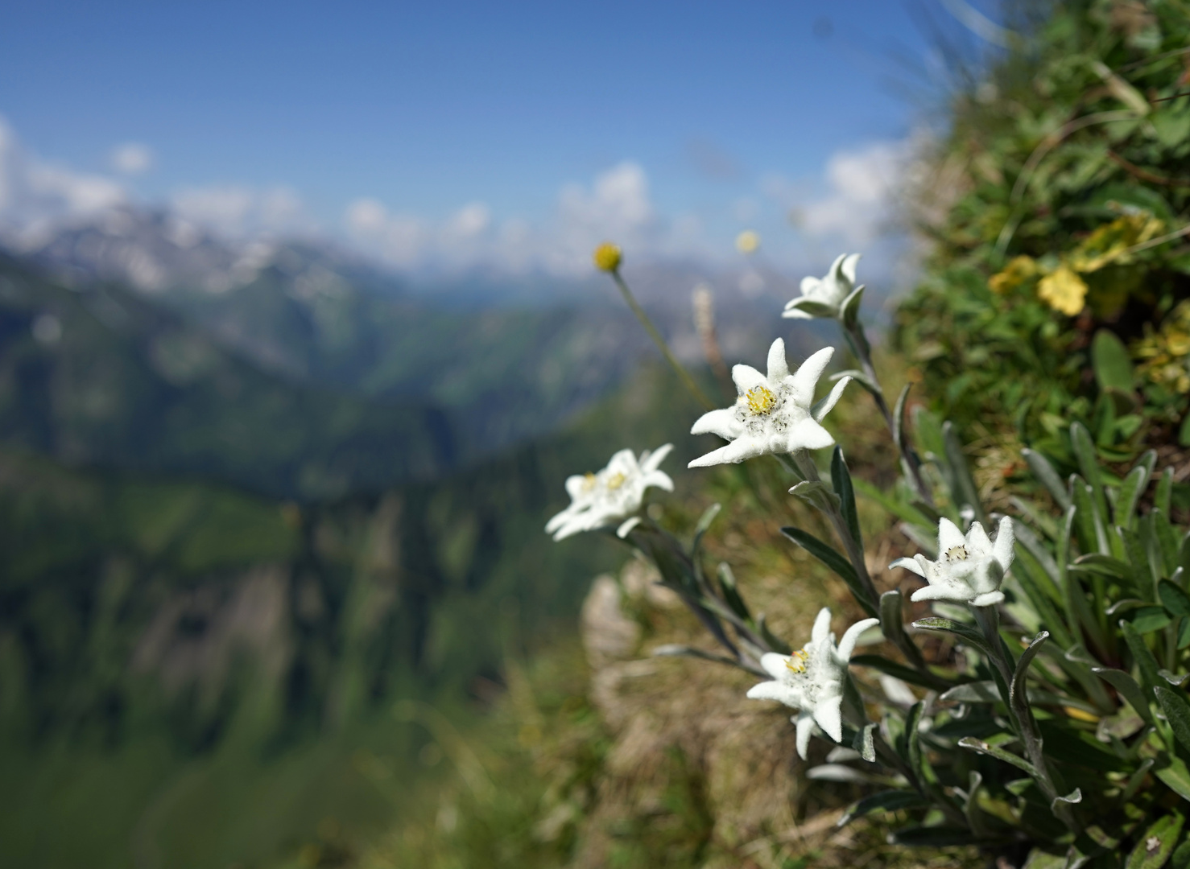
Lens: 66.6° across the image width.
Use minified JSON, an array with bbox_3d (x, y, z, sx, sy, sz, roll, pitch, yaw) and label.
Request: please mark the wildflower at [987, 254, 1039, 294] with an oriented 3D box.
[{"bbox_3d":[0.139,-0.053,0.300,0.016,0.013,0.011,6,-24,33],"label":"wildflower"}]

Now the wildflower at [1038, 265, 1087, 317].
[{"bbox_3d":[0.150,-0.046,0.290,0.016,0.016,0.010,4,-19,23],"label":"wildflower"}]

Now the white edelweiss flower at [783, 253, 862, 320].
[{"bbox_3d":[0.063,-0.041,0.250,0.025,0.017,0.025,-39,3,11],"label":"white edelweiss flower"}]

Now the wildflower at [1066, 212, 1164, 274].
[{"bbox_3d":[0.172,-0.064,0.300,0.030,0.020,0.017,6,-27,30],"label":"wildflower"}]

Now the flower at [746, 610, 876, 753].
[{"bbox_3d":[0.053,0.060,0.222,0.033,0.036,0.019,7,-13,34],"label":"flower"}]

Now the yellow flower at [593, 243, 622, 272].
[{"bbox_3d":[0.006,-0.078,0.400,0.011,0.011,0.011,-31,12,0],"label":"yellow flower"}]

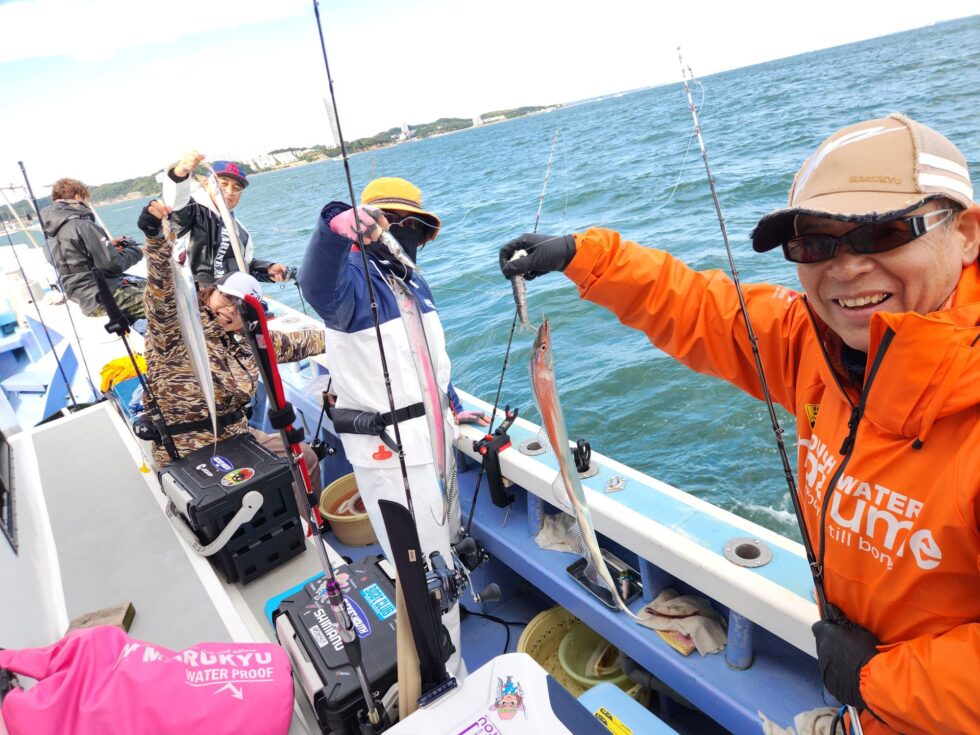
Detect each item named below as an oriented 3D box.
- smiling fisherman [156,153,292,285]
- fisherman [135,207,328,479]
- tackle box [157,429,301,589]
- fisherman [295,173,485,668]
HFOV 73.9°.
[{"bbox_3d":[-1.299,-0.263,3.580,0.620,1.720,0.680,-24,24,-30],"label":"smiling fisherman"},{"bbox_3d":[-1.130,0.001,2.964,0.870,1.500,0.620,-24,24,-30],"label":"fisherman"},{"bbox_3d":[-0.929,0.507,2.386,0.350,0.320,0.475,-28,26,-36],"label":"tackle box"},{"bbox_3d":[-0.208,0.253,2.086,0.560,1.660,0.530,-20,22,-21],"label":"fisherman"}]

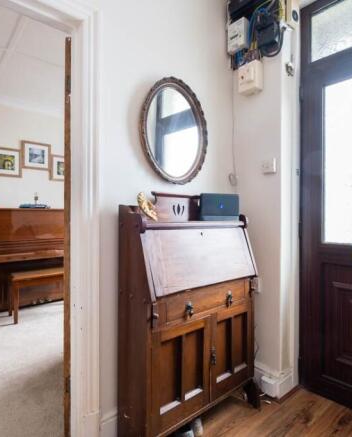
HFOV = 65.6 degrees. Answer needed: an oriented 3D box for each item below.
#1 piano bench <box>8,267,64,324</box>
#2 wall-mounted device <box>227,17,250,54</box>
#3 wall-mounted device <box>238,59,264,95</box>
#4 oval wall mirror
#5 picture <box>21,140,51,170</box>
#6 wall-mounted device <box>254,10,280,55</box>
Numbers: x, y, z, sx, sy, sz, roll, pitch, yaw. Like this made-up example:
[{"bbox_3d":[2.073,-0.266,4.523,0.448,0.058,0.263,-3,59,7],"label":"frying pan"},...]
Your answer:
[{"bbox_3d":[-1.515,0.860,3.221,0.770,0.500,0.360,0,0,-41],"label":"piano bench"},{"bbox_3d":[0.425,-1.216,1.835,0.060,0.182,0.126,0,0,-44],"label":"wall-mounted device"},{"bbox_3d":[0.495,-0.916,1.802,0.085,0.165,0.129,0,0,-44],"label":"wall-mounted device"},{"bbox_3d":[0.012,-0.482,1.531,0.494,0.586,0.040,0,0,-42],"label":"oval wall mirror"},{"bbox_3d":[-1.921,-0.856,3.763,0.367,0.363,0.020,0,0,-41],"label":"picture"},{"bbox_3d":[0.579,-1.133,1.697,0.100,0.205,0.131,0,0,-44],"label":"wall-mounted device"}]

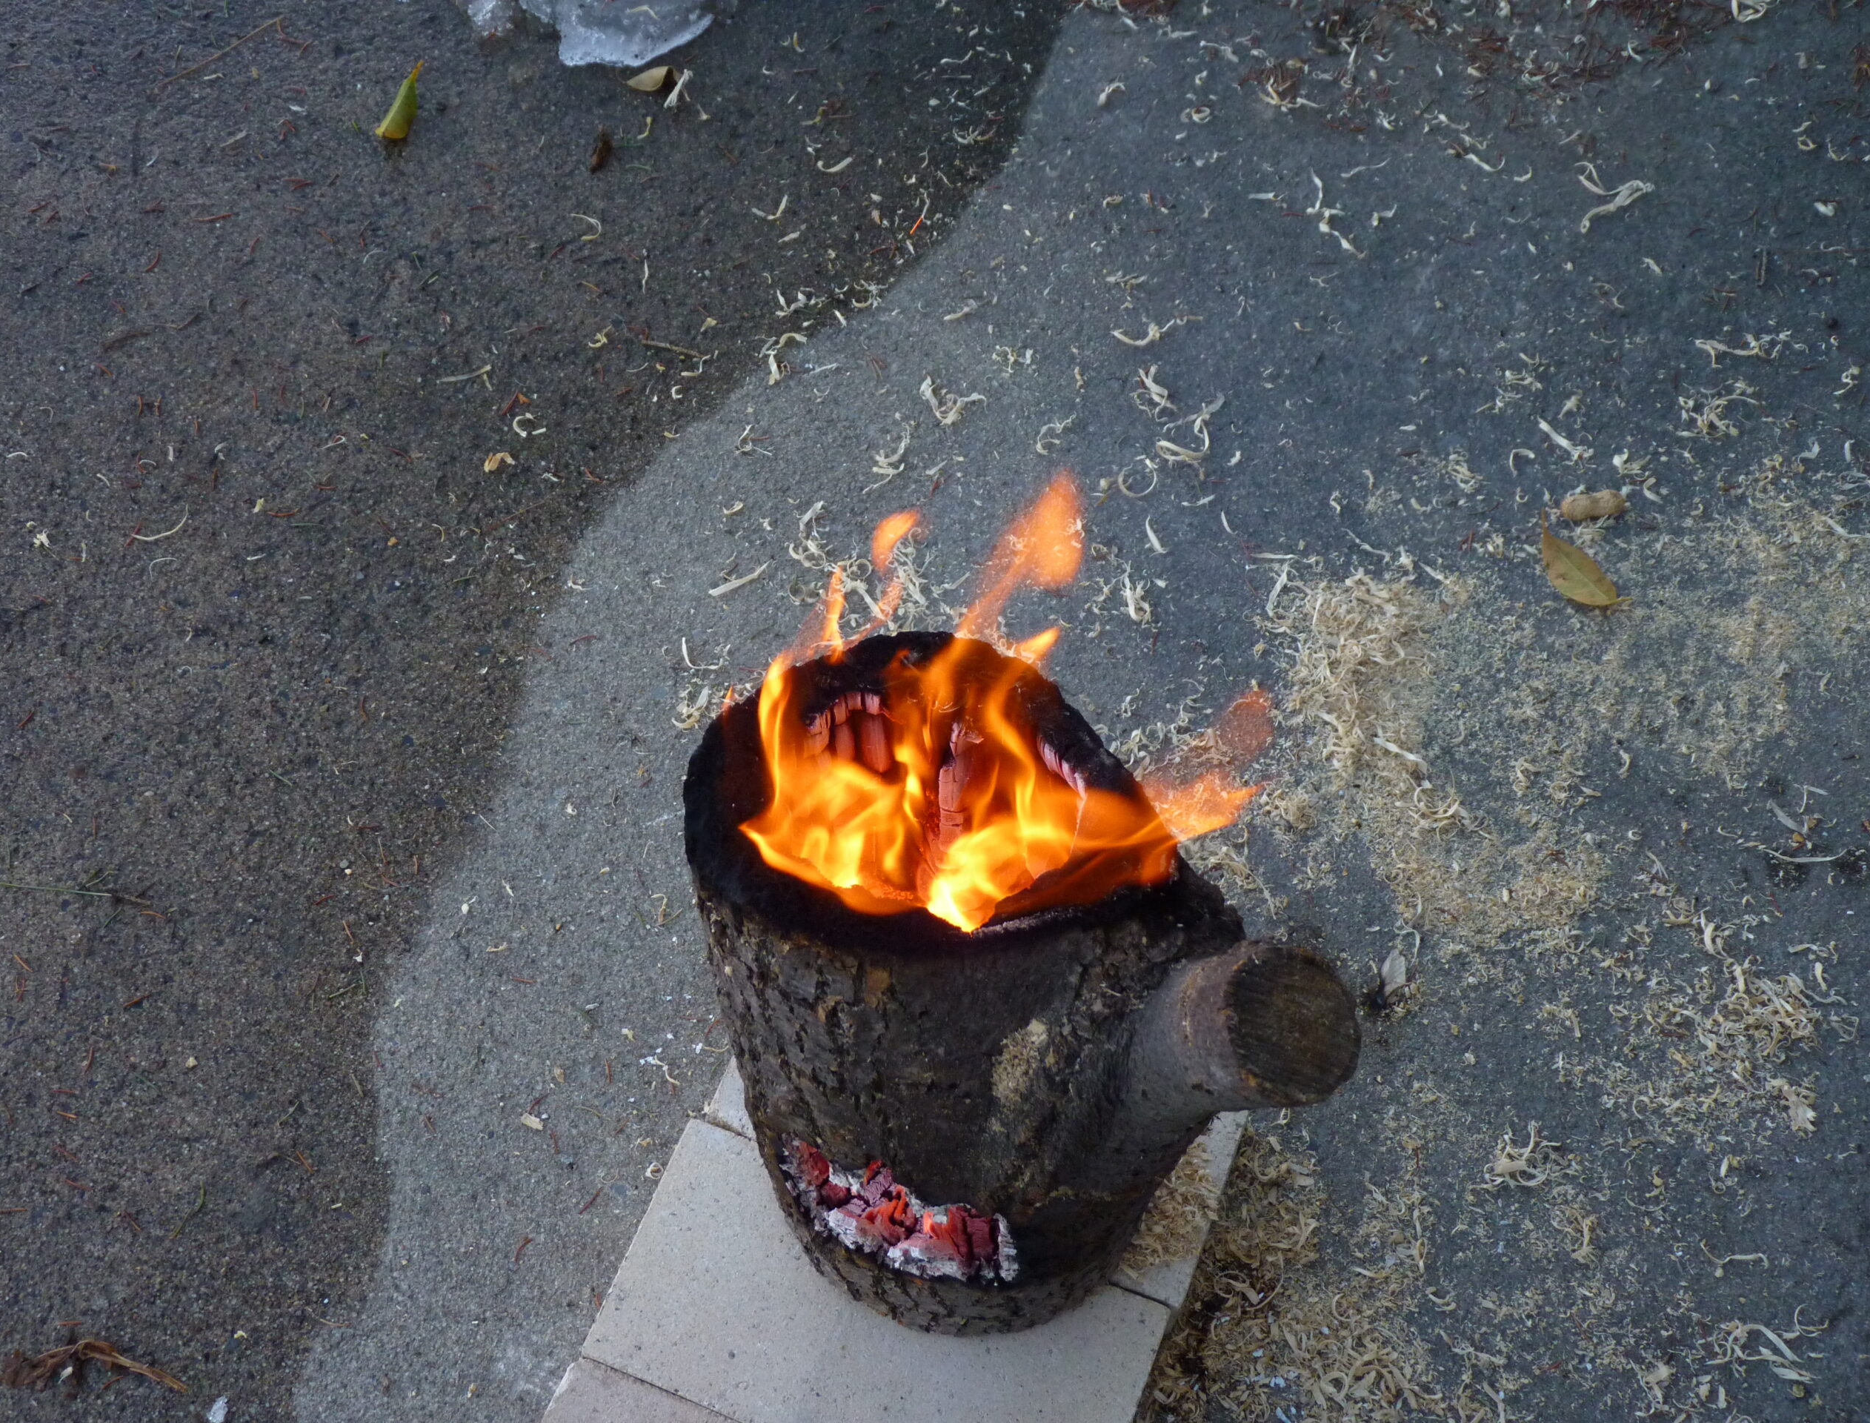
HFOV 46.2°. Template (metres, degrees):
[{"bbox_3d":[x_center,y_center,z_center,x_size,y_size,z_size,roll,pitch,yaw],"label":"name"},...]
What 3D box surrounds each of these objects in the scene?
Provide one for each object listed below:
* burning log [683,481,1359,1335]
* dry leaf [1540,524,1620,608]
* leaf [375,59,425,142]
[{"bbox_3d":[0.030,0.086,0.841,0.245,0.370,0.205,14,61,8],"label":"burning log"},{"bbox_3d":[0.352,-0.080,1.213,0.033,0.010,0.066,-31,65,-17],"label":"dry leaf"},{"bbox_3d":[-0.337,-0.386,1.384,0.026,0.018,0.077,9,60,5],"label":"leaf"}]

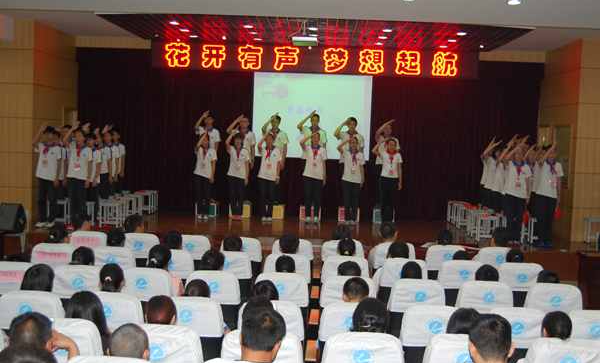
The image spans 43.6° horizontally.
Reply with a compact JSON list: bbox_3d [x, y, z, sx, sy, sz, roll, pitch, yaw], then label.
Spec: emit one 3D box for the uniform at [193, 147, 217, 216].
[{"bbox_3d":[-1.631,0.000,12.800,0.390,1.200,0.270,2,3,1],"label":"uniform"}]

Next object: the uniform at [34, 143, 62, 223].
[{"bbox_3d":[-3.859,0.015,11.500,0.400,1.230,0.270,2,3,1],"label":"uniform"}]

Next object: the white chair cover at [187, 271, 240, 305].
[{"bbox_3d":[-0.712,0.873,6.170,0.430,0.275,0.150,2,3,2],"label":"white chair cover"}]

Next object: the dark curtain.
[{"bbox_3d":[0.181,-0.883,14.300,8.850,3.030,0.200,2,3,1],"label":"dark curtain"}]

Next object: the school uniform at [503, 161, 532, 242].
[{"bbox_3d":[3.395,0.312,11.699,0.430,1.260,0.270,2,3,2],"label":"school uniform"}]

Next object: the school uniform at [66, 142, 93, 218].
[{"bbox_3d":[-3.420,0.031,11.624,0.410,1.252,0.270,2,3,2],"label":"school uniform"}]

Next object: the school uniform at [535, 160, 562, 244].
[{"bbox_3d":[3.828,0.339,11.545,0.430,1.305,0.270,2,3,2],"label":"school uniform"}]

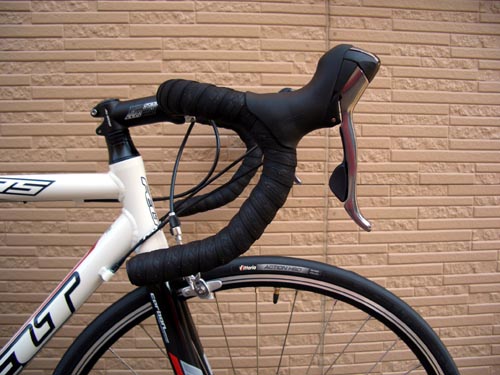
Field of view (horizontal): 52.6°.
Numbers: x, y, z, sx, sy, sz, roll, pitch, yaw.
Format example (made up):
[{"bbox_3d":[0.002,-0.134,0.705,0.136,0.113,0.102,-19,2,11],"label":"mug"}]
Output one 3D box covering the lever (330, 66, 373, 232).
[{"bbox_3d":[0.094,-0.035,0.467,0.038,0.152,0.029,0,6,-3],"label":"lever"}]

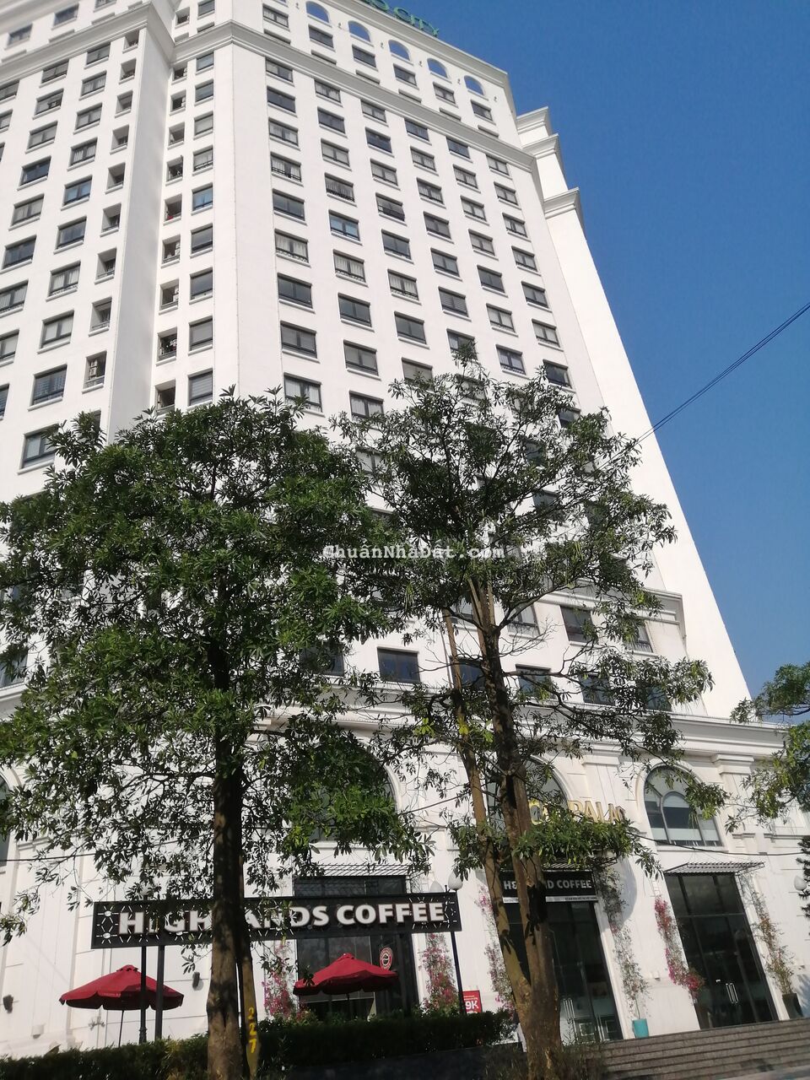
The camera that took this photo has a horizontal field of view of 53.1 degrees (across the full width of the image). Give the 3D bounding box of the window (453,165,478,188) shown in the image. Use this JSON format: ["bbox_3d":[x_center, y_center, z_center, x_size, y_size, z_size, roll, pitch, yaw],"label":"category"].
[{"bbox_3d":[4.016,-23.967,53.977,1.748,1.680,0.200,10,-36,-27],"label":"window"}]

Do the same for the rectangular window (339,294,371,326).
[{"bbox_3d":[-2.452,-11.187,39.634,1.620,1.500,0.160,10,-36,-27],"label":"rectangular window"}]

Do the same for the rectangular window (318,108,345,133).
[{"bbox_3d":[-4.401,-24.999,48.684,1.706,1.757,0.200,10,-36,-27],"label":"rectangular window"}]

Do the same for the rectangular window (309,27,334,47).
[{"bbox_3d":[-5.573,-33.312,53.910,1.739,1.625,0.200,10,-36,-27],"label":"rectangular window"}]

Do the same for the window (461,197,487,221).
[{"bbox_3d":[4.407,-21.179,52.255,1.748,1.680,0.200,10,-36,-27],"label":"window"}]

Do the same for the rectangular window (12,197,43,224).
[{"bbox_3d":[-19.232,-16.764,41.385,1.638,1.680,0.200,-15,-32,11],"label":"rectangular window"}]

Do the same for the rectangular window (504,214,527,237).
[{"bbox_3d":[7.278,-20.667,53.737,1.748,1.680,0.200,10,-36,-27],"label":"rectangular window"}]

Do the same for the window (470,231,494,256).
[{"bbox_3d":[4.716,-18.144,49.800,1.716,1.546,0.200,10,-36,-27],"label":"window"}]

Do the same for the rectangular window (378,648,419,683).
[{"bbox_3d":[-0.251,4.789,30.195,1.706,1.422,0.200,10,-36,-27],"label":"rectangular window"}]

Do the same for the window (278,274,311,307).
[{"bbox_3d":[-5.190,-11.676,38.219,1.620,1.500,0.160,10,-36,-27],"label":"window"}]

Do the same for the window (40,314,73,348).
[{"bbox_3d":[-14.922,-8.997,34.900,1.566,1.634,0.200,-14,-32,11],"label":"window"}]

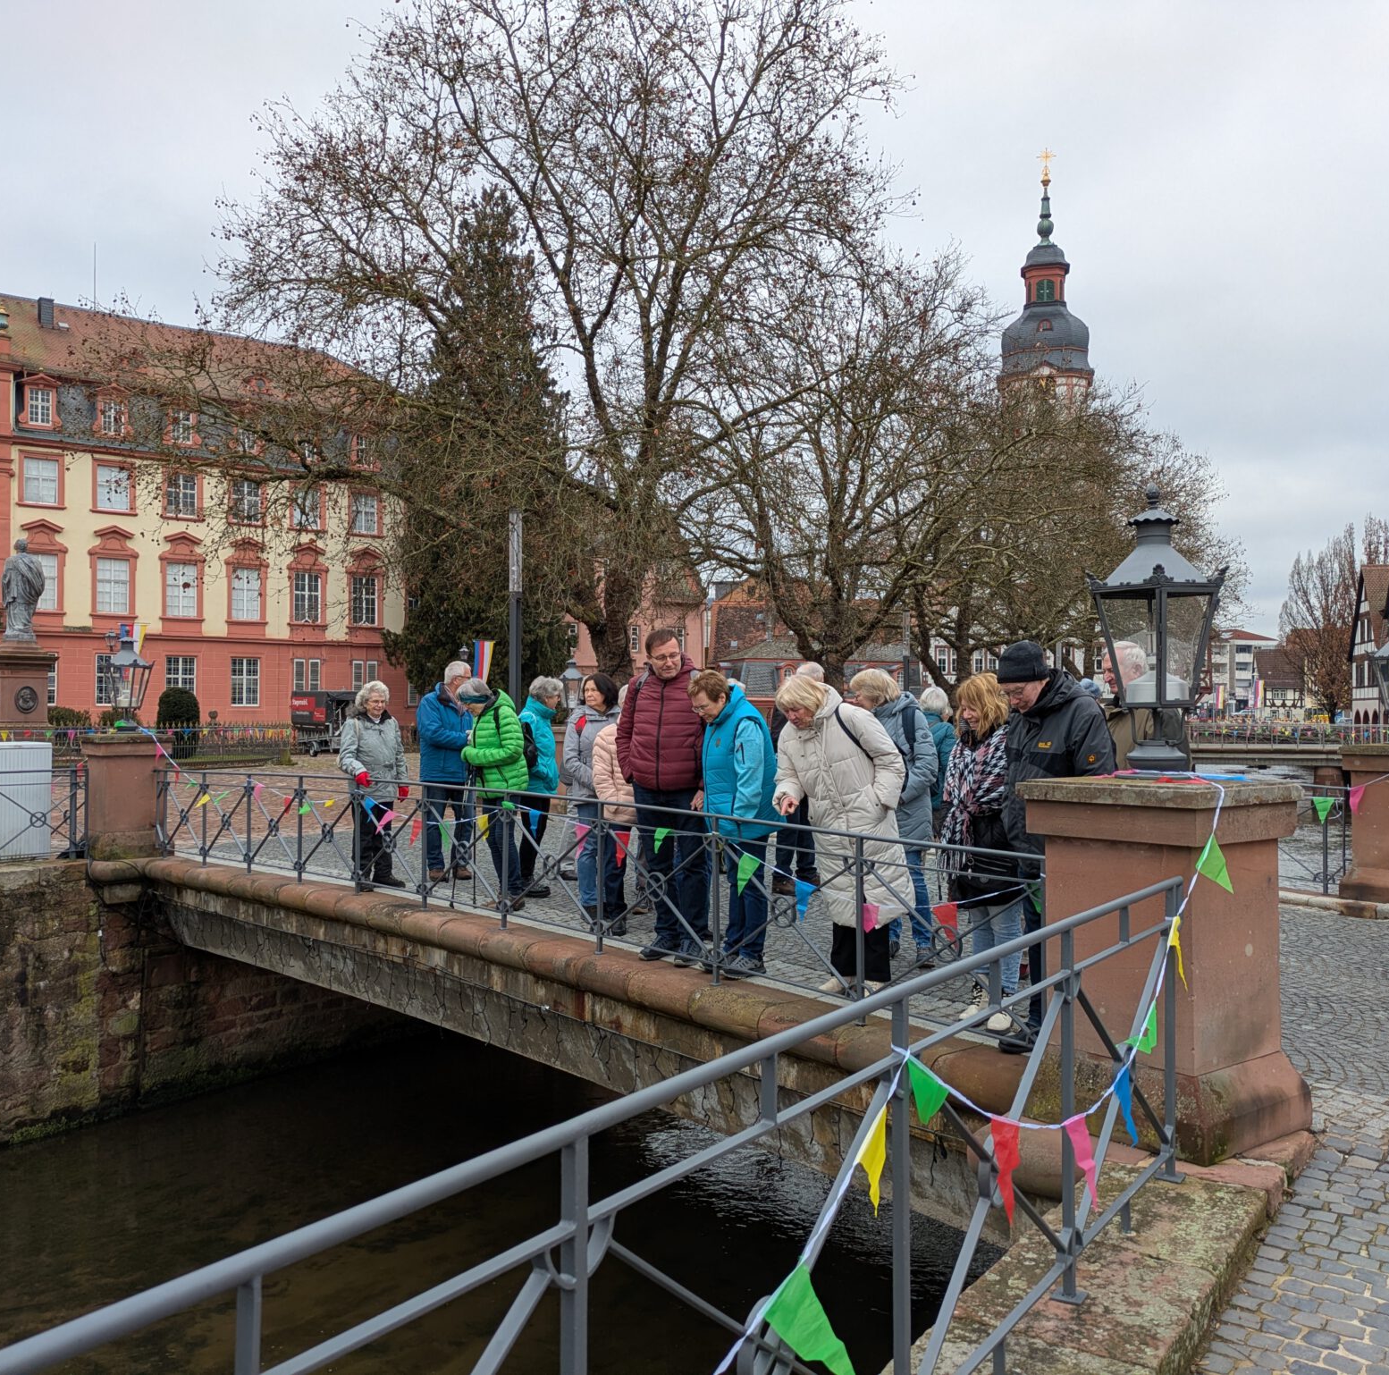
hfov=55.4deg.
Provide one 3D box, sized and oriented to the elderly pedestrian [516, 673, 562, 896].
[{"bbox_3d":[-1.208,0.727,10.201,0.420,1.631,0.480,0,-1,-7],"label":"elderly pedestrian"}]

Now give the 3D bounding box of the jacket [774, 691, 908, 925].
[{"bbox_3d":[0.716,0.575,6.400,0.620,1.170,0.540,-1,-2,34],"label":"jacket"}]

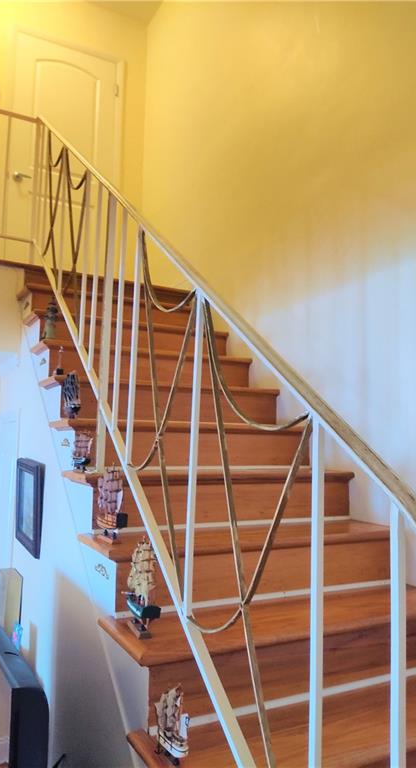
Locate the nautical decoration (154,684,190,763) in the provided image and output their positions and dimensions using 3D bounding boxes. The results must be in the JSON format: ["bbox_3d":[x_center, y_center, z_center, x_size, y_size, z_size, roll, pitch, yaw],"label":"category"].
[{"bbox_3d":[-0.081,0.726,1.310,0.054,0.153,0.156,3,-6,-25],"label":"nautical decoration"}]

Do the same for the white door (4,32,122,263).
[{"bbox_3d":[-1.109,-1.581,4.574,0.781,2.035,0.045,4,-6,-26],"label":"white door"}]

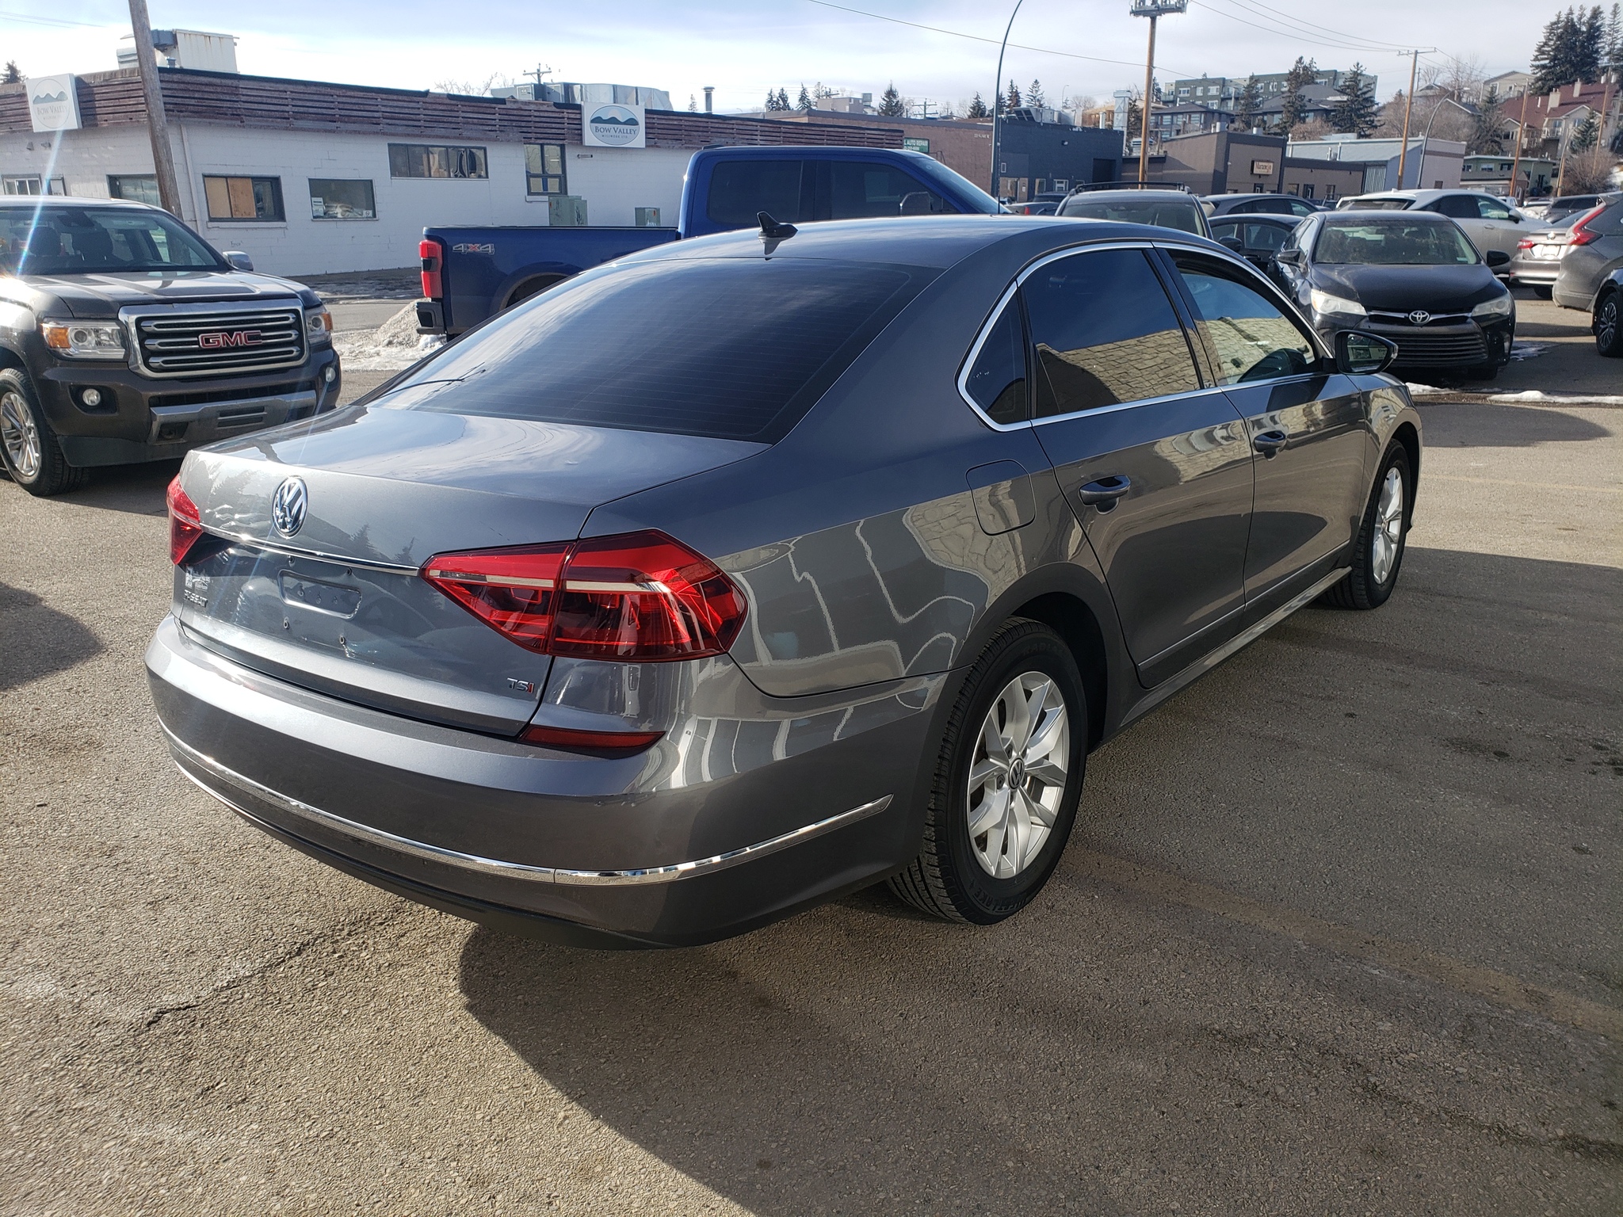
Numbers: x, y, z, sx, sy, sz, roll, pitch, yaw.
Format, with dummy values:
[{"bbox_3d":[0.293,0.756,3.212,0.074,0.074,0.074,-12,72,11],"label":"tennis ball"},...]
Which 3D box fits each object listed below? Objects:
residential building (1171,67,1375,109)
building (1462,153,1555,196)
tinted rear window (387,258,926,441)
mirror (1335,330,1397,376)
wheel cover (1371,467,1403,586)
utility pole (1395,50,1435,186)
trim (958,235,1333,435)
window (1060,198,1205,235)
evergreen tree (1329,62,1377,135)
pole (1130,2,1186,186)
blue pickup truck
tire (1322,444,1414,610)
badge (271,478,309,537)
[{"bbox_3d":[110.100,-117.500,289.700,38.000,13.000,26.000,14,22,42],"label":"residential building"},{"bbox_3d":[89.700,-57.000,164.200,16.000,6.300,10.000,-8,18,-26],"label":"building"},{"bbox_3d":[-0.342,-0.631,2.786,1.270,0.120,0.800,10,44,38],"label":"tinted rear window"},{"bbox_3d":[1.780,-0.820,3.887,0.210,0.150,0.150,10,20,38],"label":"mirror"},{"bbox_3d":[2.184,-0.322,4.716,0.100,0.450,0.450,10,20,35],"label":"wheel cover"},{"bbox_3d":[40.000,-32.400,81.700,2.400,9.600,0.350,6,17,20],"label":"utility pole"},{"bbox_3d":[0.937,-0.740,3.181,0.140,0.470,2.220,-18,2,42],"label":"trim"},{"bbox_3d":[2.900,-3.430,11.000,1.380,0.130,0.780,4,54,15],"label":"window"},{"bbox_3d":[57.671,-53.615,130.000,5.300,10.500,5.300,6,18,24],"label":"evergreen tree"},{"bbox_3d":[13.295,-20.011,48.422,2.200,11.000,0.600,3,17,16],"label":"pole"},{"bbox_3d":[-0.090,-2.920,10.780,6.300,2.040,2.100,3,16,11],"label":"blue pickup truck"},{"bbox_3d":[2.137,-0.331,4.753,0.220,0.662,0.662,10,20,35],"label":"tire"},{"bbox_3d":[-0.923,-0.178,2.148,0.118,0.118,0.016,10,10,38],"label":"badge"}]

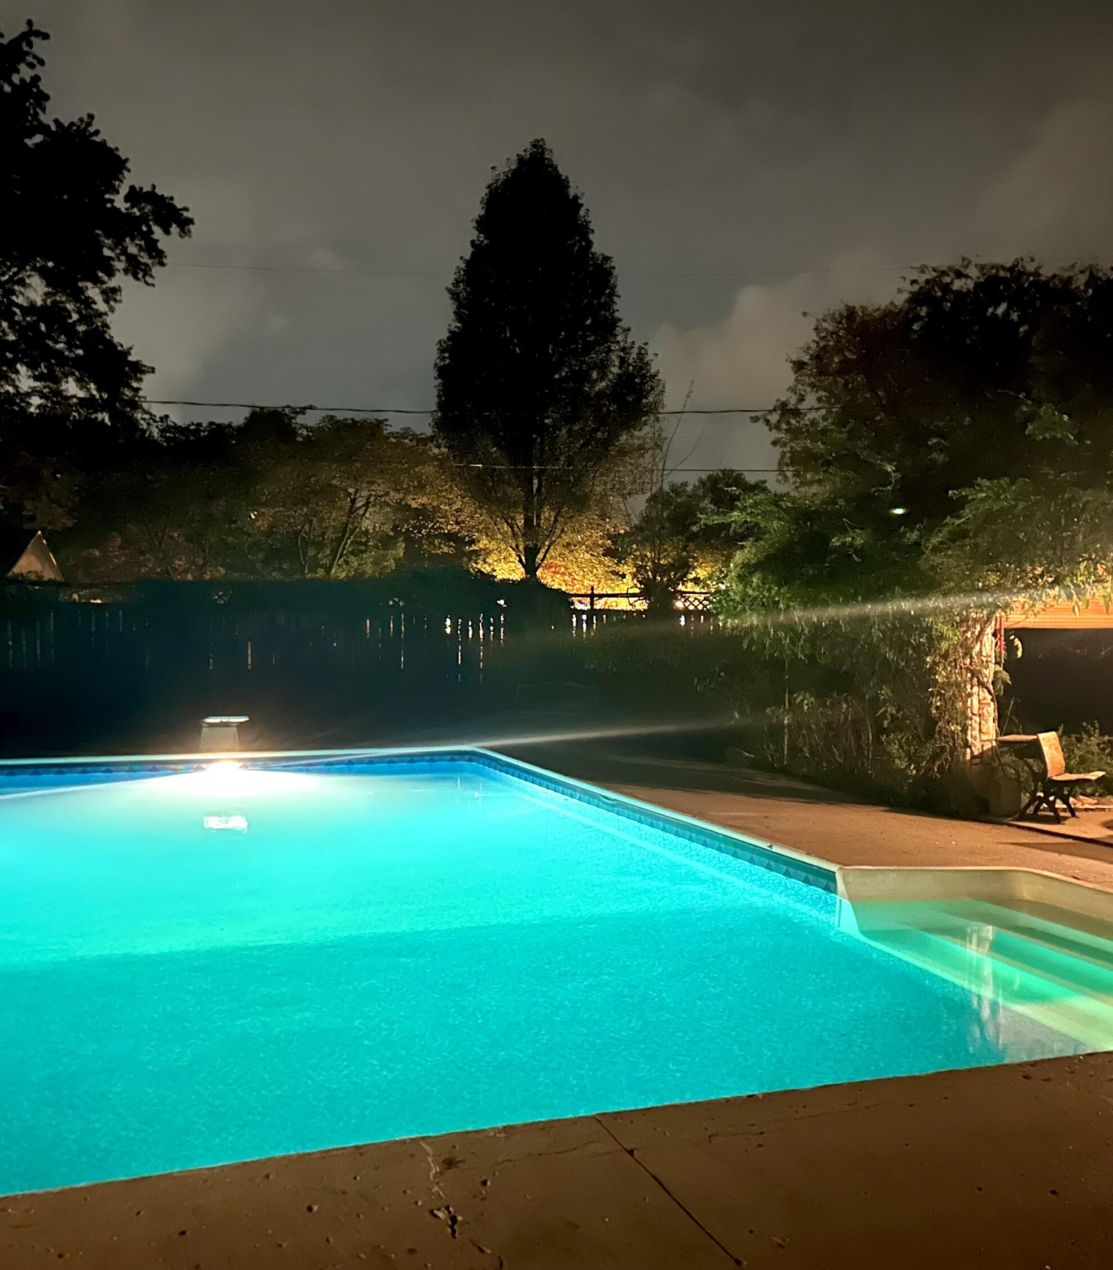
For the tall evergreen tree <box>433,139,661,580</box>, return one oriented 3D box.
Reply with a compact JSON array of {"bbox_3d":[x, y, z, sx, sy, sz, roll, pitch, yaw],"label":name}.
[{"bbox_3d":[-0.297,-3.517,21.993,4.000,9.900,4.000,0,0,0],"label":"tall evergreen tree"}]

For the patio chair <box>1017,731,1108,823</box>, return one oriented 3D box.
[{"bbox_3d":[4.052,1.108,10.165,0.500,0.670,0.470,0,0,33],"label":"patio chair"}]

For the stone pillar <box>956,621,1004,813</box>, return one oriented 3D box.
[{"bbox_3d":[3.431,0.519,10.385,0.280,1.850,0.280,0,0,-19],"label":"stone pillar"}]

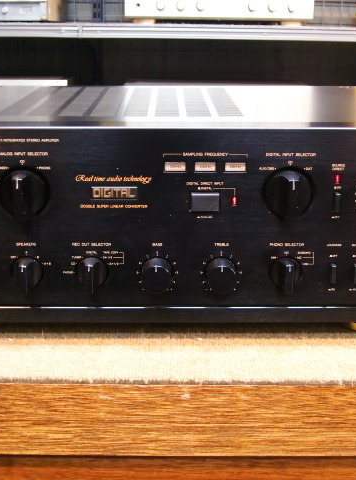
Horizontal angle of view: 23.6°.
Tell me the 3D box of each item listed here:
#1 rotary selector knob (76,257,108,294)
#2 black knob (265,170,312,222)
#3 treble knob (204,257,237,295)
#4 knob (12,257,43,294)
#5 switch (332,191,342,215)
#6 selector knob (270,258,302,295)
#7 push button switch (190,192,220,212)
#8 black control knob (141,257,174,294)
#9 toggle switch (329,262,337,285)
[{"bbox_3d":[-0.065,0.027,0.640,0.025,0.025,0.018,0,15,-1],"label":"rotary selector knob"},{"bbox_3d":[0.084,-0.032,0.623,0.036,0.036,0.021,0,15,-1],"label":"black knob"},{"bbox_3d":[0.033,0.027,0.639,0.024,0.024,0.020,0,15,-1],"label":"treble knob"},{"bbox_3d":[-0.115,0.027,0.640,0.025,0.025,0.018,0,15,-1],"label":"knob"},{"bbox_3d":[0.118,-0.028,0.631,0.004,0.014,0.007,0,15,-1],"label":"switch"},{"bbox_3d":[0.083,0.027,0.642,0.025,0.025,0.018,0,15,-1],"label":"selector knob"},{"bbox_3d":[0.020,-0.028,0.631,0.021,0.013,0.007,0,15,-1],"label":"push button switch"},{"bbox_3d":[-0.015,0.027,0.641,0.025,0.025,0.018,0,15,-1],"label":"black control knob"},{"bbox_3d":[0.118,0.026,0.647,0.004,0.015,0.007,0,15,-1],"label":"toggle switch"}]

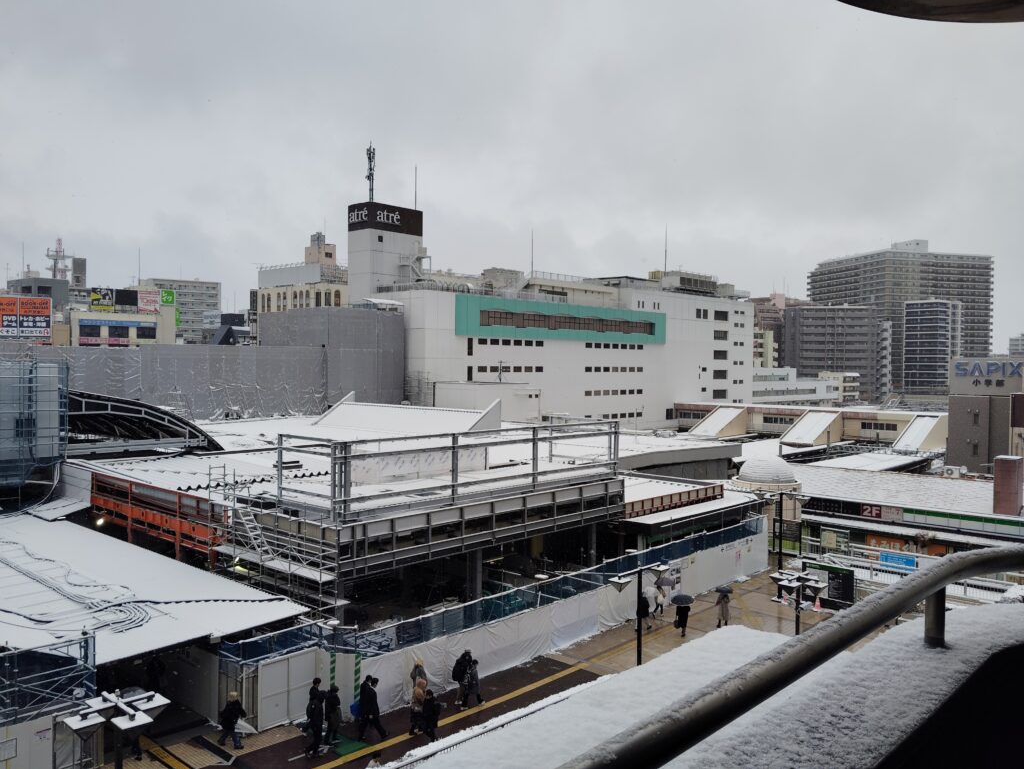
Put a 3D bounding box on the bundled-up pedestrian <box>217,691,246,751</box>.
[{"bbox_3d":[-8.234,9.792,24.271,0.550,1.610,0.500,0,1,-15],"label":"bundled-up pedestrian"}]

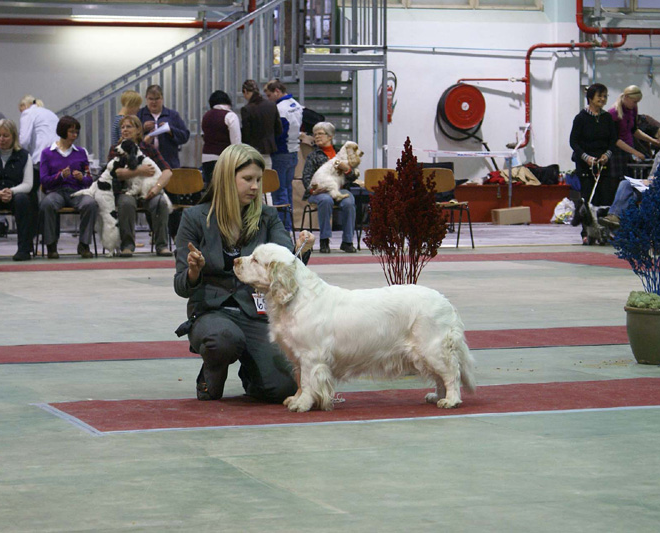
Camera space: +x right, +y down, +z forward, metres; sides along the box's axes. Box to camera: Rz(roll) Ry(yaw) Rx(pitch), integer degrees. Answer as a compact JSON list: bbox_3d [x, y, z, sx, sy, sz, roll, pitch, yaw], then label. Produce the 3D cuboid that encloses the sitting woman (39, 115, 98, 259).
[{"bbox_3d":[-2.404,-0.732,21.400,0.540,1.290,0.720,-1,3,-12],"label":"sitting woman"}]

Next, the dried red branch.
[{"bbox_3d":[0.333,-0.207,10.300,0.380,0.730,0.360,0,3,0],"label":"dried red branch"}]

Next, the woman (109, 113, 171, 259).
[{"bbox_3d":[-1.778,-0.758,22.000,0.560,1.310,0.770,-1,3,-13],"label":"woman"}]

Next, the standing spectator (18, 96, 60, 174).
[{"bbox_3d":[-3.164,-1.068,25.156,0.480,1.600,0.420,-2,4,-34],"label":"standing spectator"}]

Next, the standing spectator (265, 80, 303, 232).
[{"bbox_3d":[-0.531,-1.223,26.352,0.500,1.750,0.400,-3,4,-37],"label":"standing spectator"}]

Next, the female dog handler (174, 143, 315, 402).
[{"bbox_3d":[-0.348,0.013,9.180,0.550,0.995,0.660,-1,3,-7],"label":"female dog handler"}]

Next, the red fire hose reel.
[{"bbox_3d":[1.719,-2.027,30.500,0.600,0.760,0.300,-1,3,-21],"label":"red fire hose reel"}]

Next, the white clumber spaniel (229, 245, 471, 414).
[{"bbox_3d":[0.092,0.219,8.770,0.900,0.620,0.290,-1,3,-10],"label":"white clumber spaniel"}]

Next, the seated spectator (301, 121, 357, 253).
[{"bbox_3d":[-0.005,-0.783,22.850,0.520,1.260,0.760,-1,3,-15],"label":"seated spectator"}]

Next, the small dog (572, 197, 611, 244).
[{"bbox_3d":[2.720,-0.467,23.987,0.580,0.470,0.270,-3,4,-39],"label":"small dog"}]

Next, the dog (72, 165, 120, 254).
[{"bbox_3d":[-2.213,-0.547,22.200,0.480,0.880,0.300,-3,4,-41],"label":"dog"}]

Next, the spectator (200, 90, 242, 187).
[{"bbox_3d":[-1.234,-1.153,26.155,0.480,1.640,0.360,1,3,20],"label":"spectator"}]

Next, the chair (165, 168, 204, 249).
[{"bbox_3d":[-1.410,-0.564,23.028,0.460,0.810,0.500,-1,3,-20],"label":"chair"}]

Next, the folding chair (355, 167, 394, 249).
[{"bbox_3d":[0.562,-0.573,23.200,0.480,0.800,0.500,-1,3,-18],"label":"folding chair"}]

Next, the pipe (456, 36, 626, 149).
[{"bbox_3d":[2.720,-2.238,30.000,2.320,1.450,0.280,-1,3,-20],"label":"pipe"}]

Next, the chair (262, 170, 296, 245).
[{"bbox_3d":[-0.600,-0.534,22.300,0.450,0.785,0.500,-1,3,-19],"label":"chair"}]

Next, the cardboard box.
[{"bbox_3d":[2.414,-0.682,31.200,0.430,0.210,0.310,-1,3,-20],"label":"cardboard box"}]

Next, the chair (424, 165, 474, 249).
[{"bbox_3d":[1.110,-0.574,22.920,0.450,0.785,0.500,-1,3,-19],"label":"chair"}]

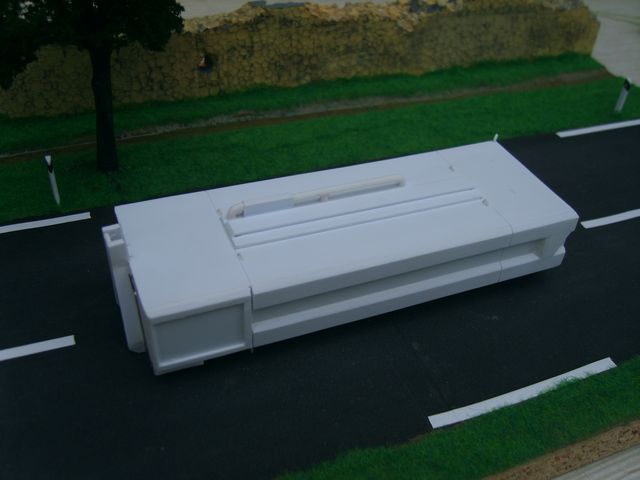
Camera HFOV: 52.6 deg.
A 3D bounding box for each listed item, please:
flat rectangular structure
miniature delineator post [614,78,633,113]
[{"bbox_3d":[0.005,0.000,0.128,0.088,0.015,0.029,-12,45,-21],"label":"flat rectangular structure"},{"bbox_3d":[0.091,-0.043,0.193,0.001,0.011,0.002,-14,43,-20],"label":"miniature delineator post"}]

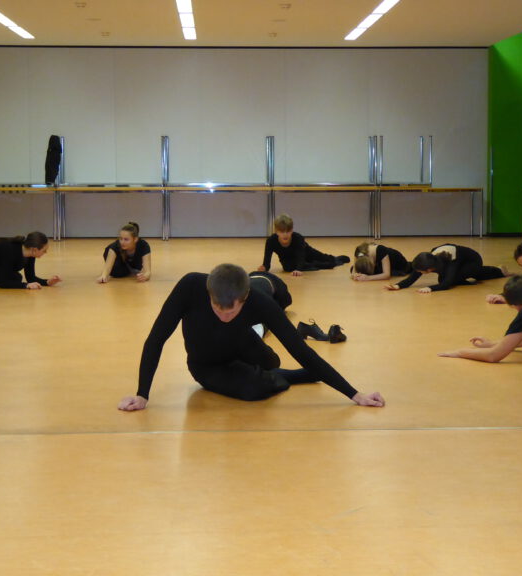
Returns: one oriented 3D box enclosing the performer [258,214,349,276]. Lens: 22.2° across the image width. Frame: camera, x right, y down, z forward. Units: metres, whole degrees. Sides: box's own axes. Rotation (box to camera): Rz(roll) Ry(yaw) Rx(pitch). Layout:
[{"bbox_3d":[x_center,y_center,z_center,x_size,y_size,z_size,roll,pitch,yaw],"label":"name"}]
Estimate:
[{"bbox_3d":[0.440,-0.454,13.063,0.660,0.550,1.550,2,6,20],"label":"performer"}]

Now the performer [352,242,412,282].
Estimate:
[{"bbox_3d":[1.170,-0.263,12.177,0.500,0.330,0.920,4,7,38],"label":"performer"}]

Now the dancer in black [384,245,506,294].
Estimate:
[{"bbox_3d":[1.680,-0.202,11.459,0.650,0.340,1.620,4,7,37],"label":"dancer in black"}]

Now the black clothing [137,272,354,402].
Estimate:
[{"bbox_3d":[-0.050,0.196,5.993,0.940,0.540,0.800,0,5,0],"label":"black clothing"}]

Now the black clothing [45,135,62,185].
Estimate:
[{"bbox_3d":[-2.800,-1.726,17.917,0.210,0.680,0.200,0,5,-2],"label":"black clothing"}]

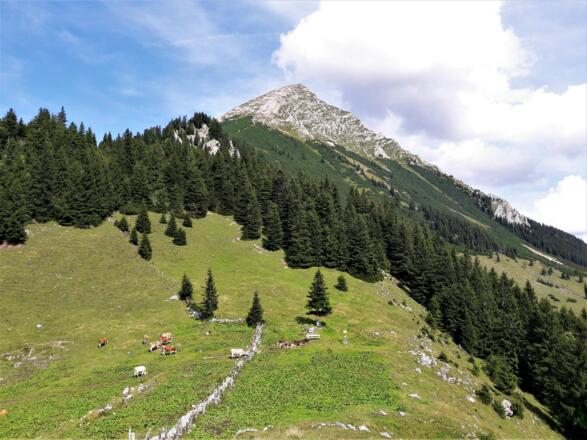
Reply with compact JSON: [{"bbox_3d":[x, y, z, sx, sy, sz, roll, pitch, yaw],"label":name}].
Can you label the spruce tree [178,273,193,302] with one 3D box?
[{"bbox_3d":[-19.023,11.944,84.000,2.477,5.132,2.477,0,-3,0],"label":"spruce tree"}]

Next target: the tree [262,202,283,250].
[{"bbox_3d":[-5.595,1.820,128.000,5.528,13.078,5.528,0,-3,0],"label":"tree"}]

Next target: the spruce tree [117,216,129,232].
[{"bbox_3d":[-44.540,1.240,124.000,3.130,4.050,3.130,0,0,0],"label":"spruce tree"}]

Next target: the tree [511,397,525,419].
[{"bbox_3d":[26.900,22.540,57.000,1.680,2.700,1.680,0,0,0],"label":"tree"}]

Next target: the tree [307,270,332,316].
[{"bbox_3d":[4.670,13.180,86.000,4.620,8.610,4.620,0,0,0],"label":"tree"}]

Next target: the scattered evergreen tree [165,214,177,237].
[{"bbox_3d":[-36.569,1.720,142.000,3.739,6.731,3.739,0,-3,0],"label":"scattered evergreen tree"}]

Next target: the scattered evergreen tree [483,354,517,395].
[{"bbox_3d":[27.510,20.540,63.000,4.180,5.240,4.180,0,0,0],"label":"scattered evergreen tree"}]

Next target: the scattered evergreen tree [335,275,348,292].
[{"bbox_3d":[9.195,12.087,90.000,2.654,3.318,2.654,0,-3,0],"label":"scattered evergreen tree"}]

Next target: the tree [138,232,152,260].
[{"bbox_3d":[-35.220,6.370,113.000,3.210,6.550,3.210,0,0,0],"label":"tree"}]

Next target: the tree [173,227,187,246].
[{"bbox_3d":[-28.760,4.300,120.000,3.410,4.800,3.410,0,0,0],"label":"tree"}]

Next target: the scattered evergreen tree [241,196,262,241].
[{"bbox_3d":[-11.370,-0.550,130.000,5.750,12.320,5.750,0,0,0],"label":"scattered evergreen tree"}]

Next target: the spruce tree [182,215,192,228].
[{"bbox_3d":[-34.165,0.483,153.000,3.223,4.512,3.223,0,-3,0],"label":"spruce tree"}]

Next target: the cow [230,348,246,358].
[{"bbox_3d":[-7.620,18.590,66.000,2.150,1.350,0.650,0,0,0],"label":"cow"}]

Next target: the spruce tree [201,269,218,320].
[{"bbox_3d":[-13.114,11.810,75.000,2.686,7.979,2.686,0,-3,0],"label":"spruce tree"}]

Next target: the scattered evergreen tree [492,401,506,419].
[{"bbox_3d":[22.972,21.158,53.000,1.507,2.010,1.507,0,-3,0],"label":"scattered evergreen tree"}]

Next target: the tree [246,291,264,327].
[{"bbox_3d":[-5.726,13.499,72.000,2.654,5.460,2.654,0,-3,0],"label":"tree"}]

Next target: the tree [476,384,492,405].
[{"bbox_3d":[22.532,20.645,56.000,1.888,2.359,1.888,0,-3,0],"label":"tree"}]

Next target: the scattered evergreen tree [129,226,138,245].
[{"bbox_3d":[-39.570,3.980,118.000,2.240,4.470,2.240,0,0,0],"label":"scattered evergreen tree"}]

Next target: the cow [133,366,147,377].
[{"bbox_3d":[-19.376,19.174,60.000,2.100,1.380,0.750,3,-4,-41],"label":"cow"}]

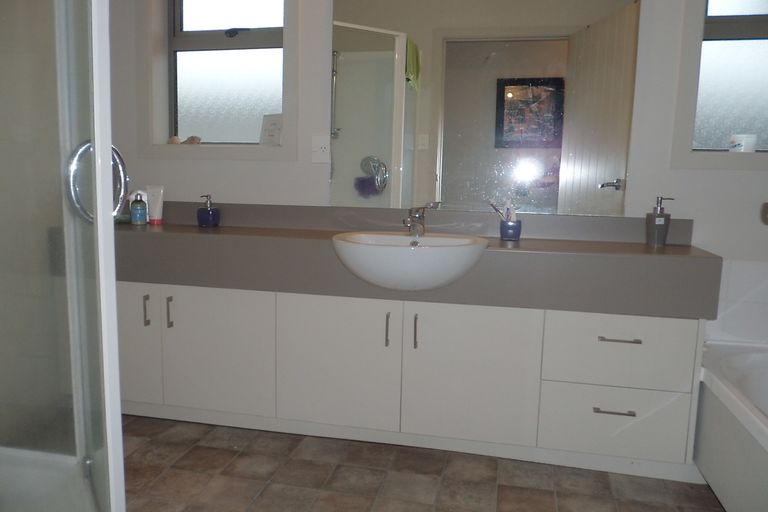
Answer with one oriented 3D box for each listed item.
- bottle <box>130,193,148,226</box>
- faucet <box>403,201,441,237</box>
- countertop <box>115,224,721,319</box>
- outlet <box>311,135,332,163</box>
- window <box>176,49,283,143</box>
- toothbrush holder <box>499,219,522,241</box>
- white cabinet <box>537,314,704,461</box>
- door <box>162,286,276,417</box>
[{"bbox_3d":[-1.147,-0.220,2.585,0.071,0.145,0.062,3,9,12],"label":"bottle"},{"bbox_3d":[0.144,-0.143,2.137,0.145,0.136,0.140,3,9,12],"label":"faucet"},{"bbox_3d":[-0.118,0.023,2.293,2.600,0.211,0.380,3,9,12],"label":"countertop"},{"bbox_3d":[-0.277,-0.472,2.456,0.085,0.116,0.012,3,9,12],"label":"outlet"},{"bbox_3d":[-0.737,-0.761,2.645,0.555,0.430,0.040,3,9,12],"label":"window"},{"bbox_3d":[0.514,-0.105,2.229,0.080,0.083,0.080,3,9,12],"label":"toothbrush holder"},{"bbox_3d":[0.862,0.442,2.148,0.508,0.540,0.338,3,9,12],"label":"white cabinet"},{"bbox_3d":[-0.687,0.389,2.321,0.516,0.540,0.020,3,9,12],"label":"door"}]

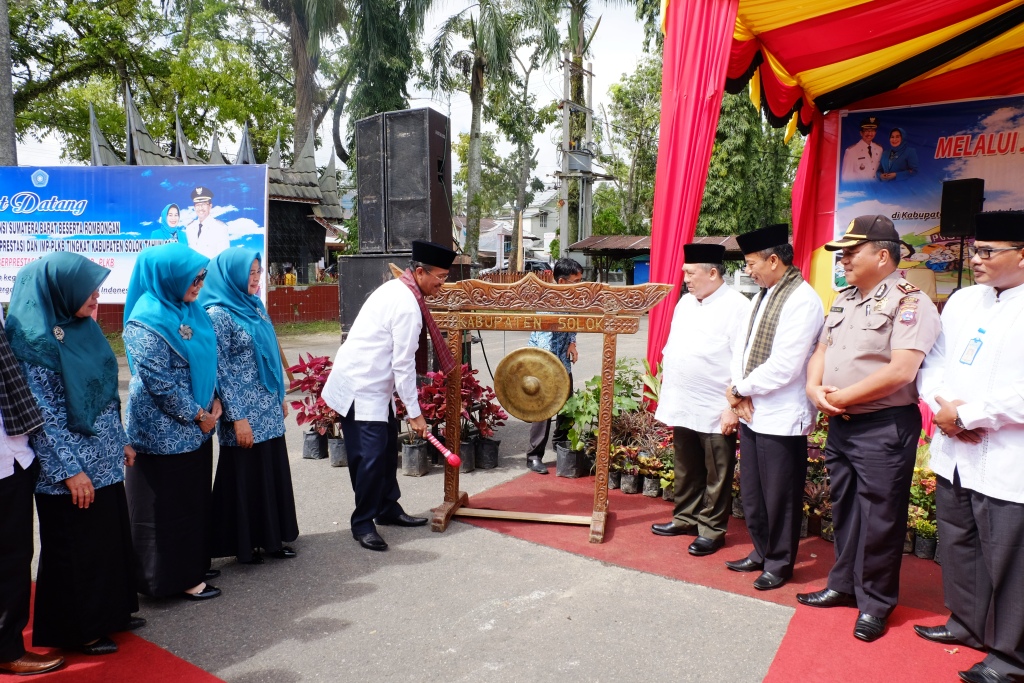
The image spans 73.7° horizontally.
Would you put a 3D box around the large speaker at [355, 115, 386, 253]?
[{"bbox_3d":[-1.137,-1.430,6.294,0.457,1.228,0.457,3,5,44],"label":"large speaker"}]

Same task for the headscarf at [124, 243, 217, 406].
[{"bbox_3d":[-1.586,-0.089,3.180,0.340,0.730,0.360,2,5,25],"label":"headscarf"}]

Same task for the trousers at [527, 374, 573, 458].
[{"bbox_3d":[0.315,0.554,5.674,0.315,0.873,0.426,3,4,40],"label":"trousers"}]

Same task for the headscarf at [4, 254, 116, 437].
[{"bbox_3d":[-1.847,0.014,2.816,0.375,0.751,0.426,1,4,19],"label":"headscarf"}]

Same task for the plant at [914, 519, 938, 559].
[{"bbox_3d":[2.243,1.053,3.700,0.137,0.200,0.137,4,7,31],"label":"plant"}]

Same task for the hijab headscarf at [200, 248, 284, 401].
[{"bbox_3d":[-1.451,-0.091,3.674,0.386,0.817,0.406,1,4,19],"label":"hijab headscarf"}]

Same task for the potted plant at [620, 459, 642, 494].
[{"bbox_3d":[0.825,0.922,4.755,0.160,0.245,0.160,0,6,0],"label":"potted plant"}]

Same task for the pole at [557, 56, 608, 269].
[{"bbox_3d":[2.465,-5.104,24.393,1.218,10.045,2.029,2,4,33],"label":"pole"}]

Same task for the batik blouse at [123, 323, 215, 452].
[{"bbox_3d":[-1.611,0.189,3.220,0.310,0.680,0.440,2,5,25],"label":"batik blouse"}]

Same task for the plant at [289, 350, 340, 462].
[{"bbox_3d":[-1.620,0.517,5.640,0.460,0.880,0.440,-1,6,-16],"label":"plant"}]

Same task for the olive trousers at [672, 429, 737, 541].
[{"bbox_3d":[1.100,0.655,3.857,0.300,0.900,0.400,-2,6,-25],"label":"olive trousers"}]

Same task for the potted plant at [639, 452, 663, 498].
[{"bbox_3d":[0.951,0.908,4.675,0.170,0.290,0.170,0,6,0],"label":"potted plant"}]

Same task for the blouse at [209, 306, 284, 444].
[{"bbox_3d":[-1.446,0.167,3.690,0.335,0.817,0.467,1,4,19],"label":"blouse"}]

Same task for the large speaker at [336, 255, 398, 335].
[{"bbox_3d":[-0.963,-0.434,6.206,0.994,0.690,0.629,2,4,25],"label":"large speaker"}]

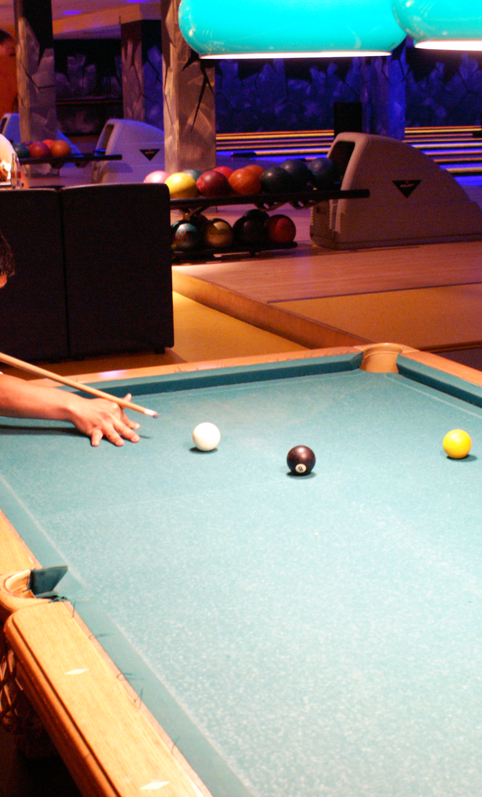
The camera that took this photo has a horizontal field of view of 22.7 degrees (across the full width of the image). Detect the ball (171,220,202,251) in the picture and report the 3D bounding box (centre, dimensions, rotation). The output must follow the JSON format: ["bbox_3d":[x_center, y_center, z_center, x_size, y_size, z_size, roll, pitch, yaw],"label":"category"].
[{"bbox_3d":[-0.363,-1.074,7.880,0.216,0.216,0.216,-1,15,0],"label":"ball"}]

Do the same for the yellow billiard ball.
[{"bbox_3d":[0.440,0.092,2.437,0.057,0.057,0.057,-1,15,0],"label":"yellow billiard ball"}]

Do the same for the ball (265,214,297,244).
[{"bbox_3d":[0.266,-1.133,8.130,0.216,0.216,0.216,0,15,0],"label":"ball"}]

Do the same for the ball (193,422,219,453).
[{"bbox_3d":[-0.072,0.079,2.487,0.057,0.057,0.057,-1,15,0],"label":"ball"}]

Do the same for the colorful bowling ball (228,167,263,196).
[{"bbox_3d":[0.028,-1.403,7.860,0.216,0.216,0.216,0,15,0],"label":"colorful bowling ball"}]

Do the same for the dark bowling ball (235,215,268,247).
[{"bbox_3d":[0.050,-1.116,8.030,0.216,0.216,0.216,-1,15,0],"label":"dark bowling ball"}]

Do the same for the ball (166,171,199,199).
[{"bbox_3d":[-0.386,-1.327,7.630,0.216,0.216,0.216,-1,15,0],"label":"ball"}]

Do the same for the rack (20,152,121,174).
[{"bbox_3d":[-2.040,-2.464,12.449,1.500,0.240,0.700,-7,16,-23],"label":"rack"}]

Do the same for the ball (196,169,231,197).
[{"bbox_3d":[-0.182,-1.352,7.710,0.216,0.216,0.216,-1,15,0],"label":"ball"}]

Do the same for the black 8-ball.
[{"bbox_3d":[0.118,0.121,2.357,0.057,0.057,0.057,-1,15,0],"label":"black 8-ball"}]

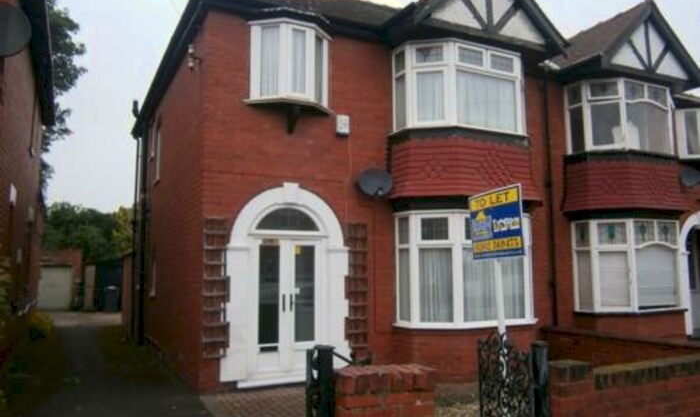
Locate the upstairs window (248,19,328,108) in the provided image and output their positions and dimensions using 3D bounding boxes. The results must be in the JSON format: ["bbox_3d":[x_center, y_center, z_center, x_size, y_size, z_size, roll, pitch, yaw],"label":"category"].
[{"bbox_3d":[-0.770,-2.034,7.524,1.365,1.155,0.385,3,-6,-27],"label":"upstairs window"}]

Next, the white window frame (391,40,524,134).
[{"bbox_3d":[1.917,-1.849,8.617,2.366,1.393,0.854,3,-6,-27],"label":"white window frame"}]

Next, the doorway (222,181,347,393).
[{"bbox_3d":[-0.828,1.009,7.392,1.904,2.744,0.280,3,-6,-27],"label":"doorway"}]

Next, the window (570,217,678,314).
[{"bbox_3d":[5.517,1.127,10.210,2.380,1.690,0.840,3,-6,-27],"label":"window"}]

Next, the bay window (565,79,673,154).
[{"bbox_3d":[5.491,-1.711,10.473,2.359,1.351,0.840,3,-6,-27],"label":"bay window"}]

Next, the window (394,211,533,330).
[{"bbox_3d":[1.953,0.980,8.361,2.436,1.712,0.854,3,-6,-27],"label":"window"}]

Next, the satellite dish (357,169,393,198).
[{"bbox_3d":[0.379,-0.372,7.815,0.530,0.440,0.300,1,-6,-13],"label":"satellite dish"}]

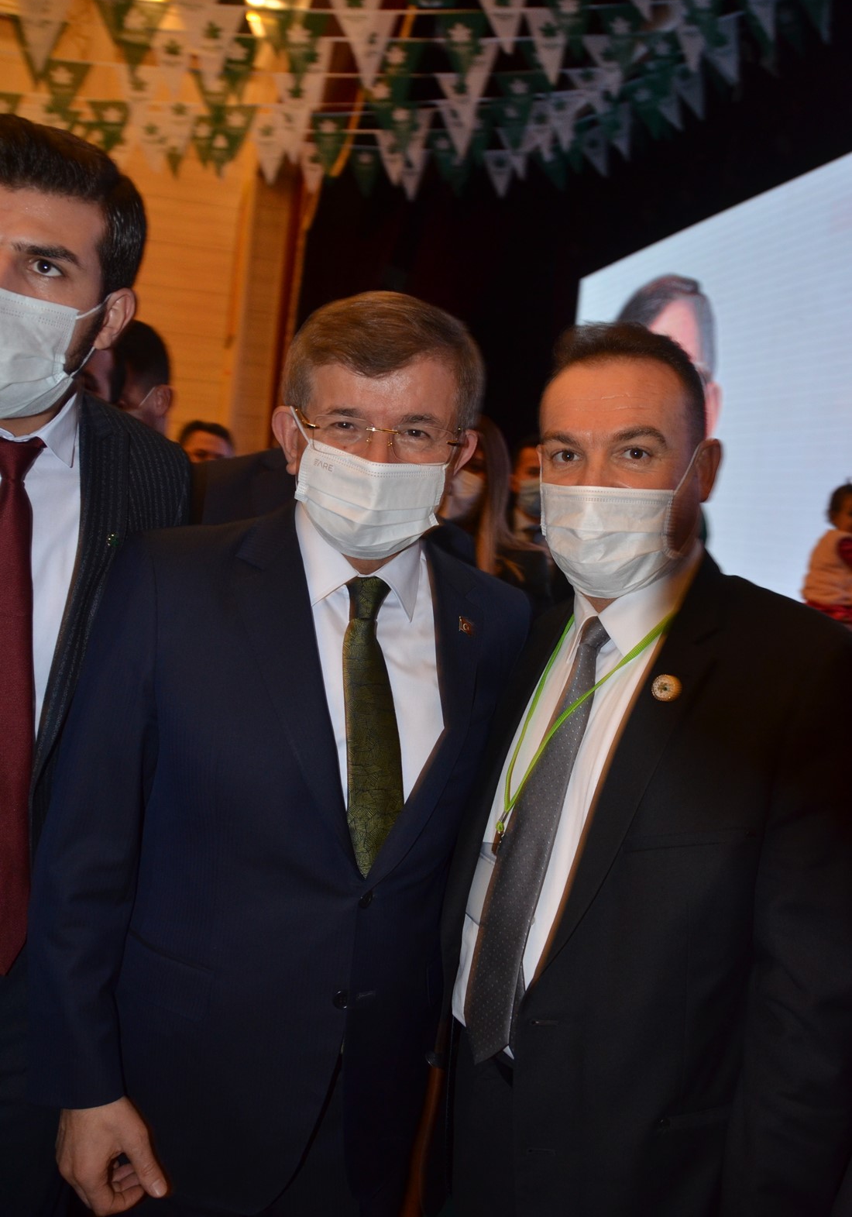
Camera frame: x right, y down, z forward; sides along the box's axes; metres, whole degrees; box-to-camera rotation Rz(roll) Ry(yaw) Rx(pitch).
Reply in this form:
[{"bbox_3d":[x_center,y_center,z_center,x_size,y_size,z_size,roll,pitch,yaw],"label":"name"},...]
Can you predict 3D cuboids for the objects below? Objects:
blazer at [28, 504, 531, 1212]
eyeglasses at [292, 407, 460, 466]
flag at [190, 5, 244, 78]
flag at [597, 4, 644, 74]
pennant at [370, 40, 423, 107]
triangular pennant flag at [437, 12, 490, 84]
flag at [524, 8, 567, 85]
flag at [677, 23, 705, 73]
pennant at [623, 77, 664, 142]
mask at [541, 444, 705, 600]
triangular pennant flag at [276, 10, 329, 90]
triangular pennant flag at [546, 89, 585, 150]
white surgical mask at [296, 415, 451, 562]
[{"bbox_3d":[-0.145,0.265,1.000,0.510,0.740,0.290,5,6,-21],"label":"blazer"},{"bbox_3d":[-0.050,-0.166,0.952,0.144,0.045,0.137,6,7,-8],"label":"eyeglasses"},{"bbox_3d":[-0.853,-2.328,3.950,0.215,0.300,0.020,4,5,6],"label":"flag"},{"bbox_3d":[0.803,-2.354,3.980,0.200,0.300,0.020,2,5,6],"label":"flag"},{"bbox_3d":[-0.152,-2.525,4.577,0.245,0.300,0.020,3,6,-18],"label":"pennant"},{"bbox_3d":[0.156,-2.321,3.980,0.210,0.300,0.020,4,5,6],"label":"triangular pennant flag"},{"bbox_3d":[0.490,-2.305,3.950,0.200,0.310,0.020,0,5,6],"label":"flag"},{"bbox_3d":[1.078,-2.348,3.950,0.190,0.300,0.020,-1,5,6],"label":"flag"},{"bbox_3d":[1.044,-2.387,4.600,0.200,0.300,0.020,-4,5,7],"label":"pennant"},{"bbox_3d":[0.175,-0.084,0.915,0.152,0.137,0.120,2,8,27],"label":"mask"},{"bbox_3d":[-0.573,-2.510,4.338,0.245,0.300,0.020,3,6,-18],"label":"triangular pennant flag"},{"bbox_3d":[0.674,-2.359,4.650,0.195,0.290,0.020,2,5,6],"label":"triangular pennant flag"},{"bbox_3d":[-0.053,-0.113,0.936,0.154,0.128,0.120,6,7,-8],"label":"white surgical mask"}]

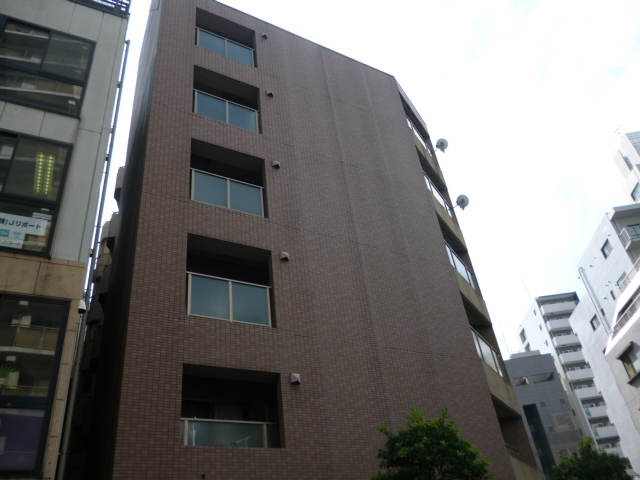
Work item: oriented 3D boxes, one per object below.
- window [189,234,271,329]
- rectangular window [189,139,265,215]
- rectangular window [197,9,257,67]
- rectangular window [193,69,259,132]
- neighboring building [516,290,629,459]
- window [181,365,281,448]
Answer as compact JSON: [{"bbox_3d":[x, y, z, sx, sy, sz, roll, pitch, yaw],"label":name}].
[{"bbox_3d":[-1.855,0.887,10.735,1.900,1.906,0.200,13,-40,-27],"label":"window"},{"bbox_3d":[-2.180,-1.412,12.358,1.900,1.922,0.200,13,-40,-27],"label":"rectangular window"},{"bbox_3d":[-2.830,-6.009,15.604,1.900,1.887,0.200,13,-40,-27],"label":"rectangular window"},{"bbox_3d":[-2.506,-3.714,13.984,1.900,1.888,0.200,13,-40,-27],"label":"rectangular window"},{"bbox_3d":[43.489,29.605,83.281,6.800,40.600,15.400,-8,-35,0],"label":"neighboring building"},{"bbox_3d":[-1.555,3.004,9.241,1.900,1.393,0.200,13,-40,-27],"label":"window"}]

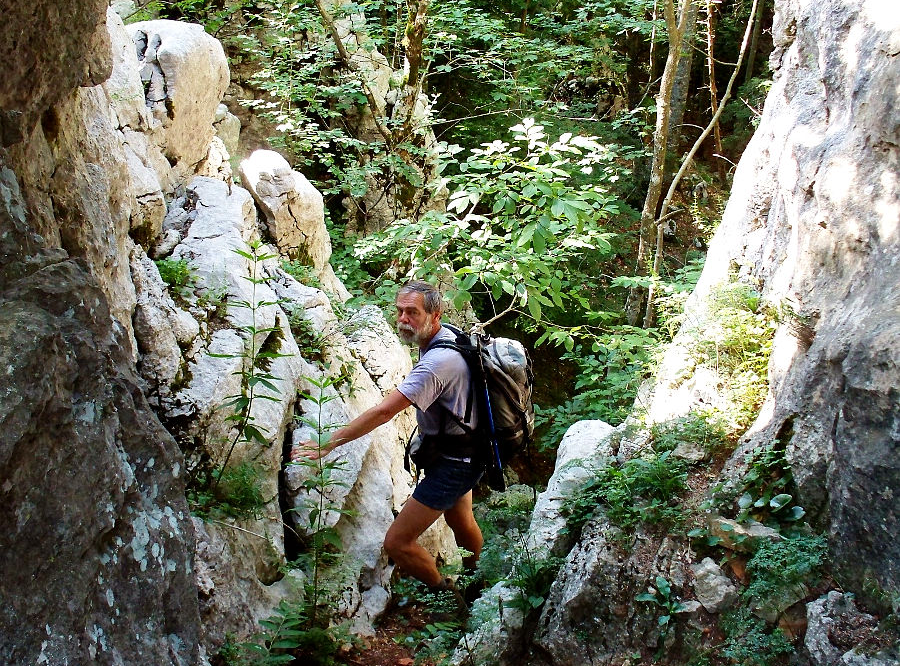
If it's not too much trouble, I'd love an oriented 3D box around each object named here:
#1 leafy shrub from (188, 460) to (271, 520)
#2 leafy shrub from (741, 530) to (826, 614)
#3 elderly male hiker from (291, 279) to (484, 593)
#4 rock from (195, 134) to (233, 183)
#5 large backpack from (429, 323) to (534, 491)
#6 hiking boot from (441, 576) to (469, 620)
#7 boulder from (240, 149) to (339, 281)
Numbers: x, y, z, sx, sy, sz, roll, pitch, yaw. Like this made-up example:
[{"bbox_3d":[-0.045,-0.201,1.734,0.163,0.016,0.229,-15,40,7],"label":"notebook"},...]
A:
[{"bbox_3d":[-0.781,0.555,4.400,0.280,0.220,0.250,0,8,0],"label":"leafy shrub"},{"bbox_3d":[1.096,0.784,4.100,0.290,0.280,0.280,0,8,0],"label":"leafy shrub"},{"bbox_3d":[-0.253,0.467,5.050,0.800,1.420,0.520,-2,8,-11],"label":"elderly male hiker"},{"bbox_3d":[-1.189,-0.881,6.300,0.180,0.250,0.200,0,8,0],"label":"rock"},{"bbox_3d":[0.136,0.303,5.080,0.380,0.660,0.360,-9,8,-8],"label":"large backpack"},{"bbox_3d":[0.006,1.078,5.050,0.280,0.160,0.110,-8,11,-44],"label":"hiking boot"},{"bbox_3d":[-0.836,-0.617,6.500,0.520,0.680,0.550,0,8,0],"label":"boulder"}]

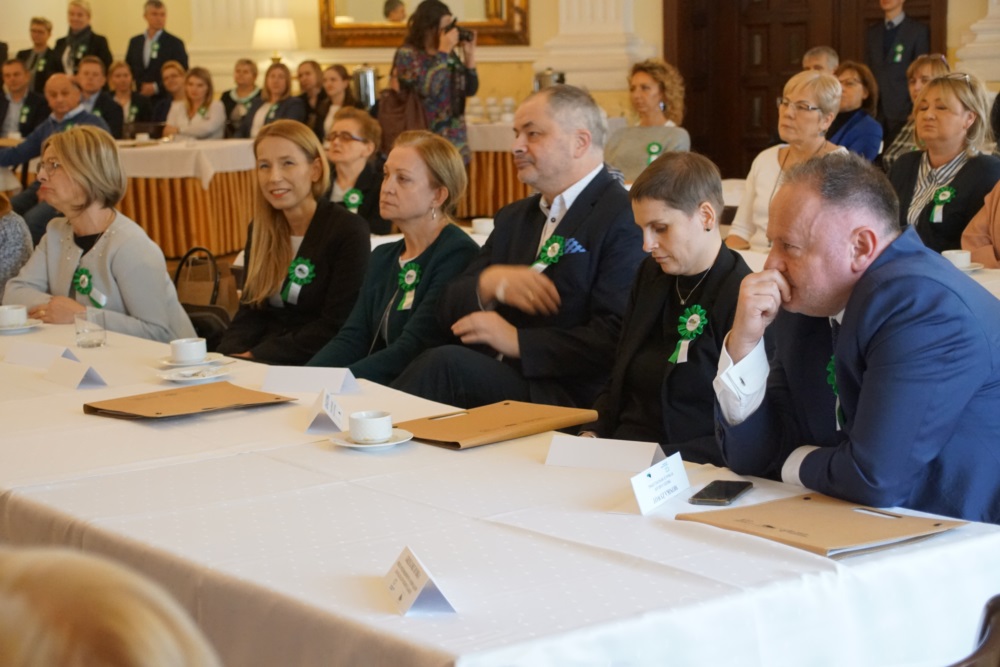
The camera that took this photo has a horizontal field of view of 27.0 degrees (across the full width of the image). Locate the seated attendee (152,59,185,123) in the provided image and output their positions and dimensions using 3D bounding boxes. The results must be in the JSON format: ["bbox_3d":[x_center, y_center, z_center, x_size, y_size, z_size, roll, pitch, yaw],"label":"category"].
[{"bbox_3d":[-2.345,-1.262,14.559,0.480,1.260,0.750,2,9,20],"label":"seated attendee"}]

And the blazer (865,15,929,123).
[{"bbox_3d":[2.759,-1.847,14.497,0.480,0.739,0.280,3,10,28],"label":"blazer"}]

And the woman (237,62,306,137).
[{"bbox_3d":[-1.566,-1.177,14.106,0.500,1.276,0.750,2,9,20],"label":"woman"}]

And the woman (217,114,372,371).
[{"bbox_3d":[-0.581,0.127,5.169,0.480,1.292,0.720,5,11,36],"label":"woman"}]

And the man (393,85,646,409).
[{"bbox_3d":[0.061,0.122,4.836,0.820,1.367,0.570,-9,11,-41],"label":"man"}]

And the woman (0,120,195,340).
[{"bbox_3d":[-1.232,0.053,5.948,0.520,1.260,0.800,7,12,44],"label":"woman"}]

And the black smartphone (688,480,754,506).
[{"bbox_3d":[0.374,0.268,3.507,0.068,0.008,0.144,2,10,22],"label":"black smartphone"}]

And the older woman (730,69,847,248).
[{"bbox_3d":[0.944,-0.185,6.966,0.500,1.310,0.800,7,12,44],"label":"older woman"}]

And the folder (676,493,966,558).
[{"bbox_3d":[0.491,0.287,3.186,0.272,0.015,0.330,-7,10,-35],"label":"folder"}]

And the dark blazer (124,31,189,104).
[{"bbox_3d":[-2.562,-1.893,15.659,0.520,0.760,0.300,2,9,20],"label":"dark blazer"}]

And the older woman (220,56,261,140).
[{"bbox_3d":[-1.820,-1.287,14.789,0.500,1.304,0.750,0,9,11],"label":"older woman"}]

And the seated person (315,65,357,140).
[{"bbox_3d":[-1.199,-1.256,14.468,0.480,1.220,0.750,4,11,33],"label":"seated person"}]

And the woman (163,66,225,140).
[{"bbox_3d":[-2.057,-1.155,14.077,0.520,1.266,0.750,-1,9,5],"label":"woman"}]

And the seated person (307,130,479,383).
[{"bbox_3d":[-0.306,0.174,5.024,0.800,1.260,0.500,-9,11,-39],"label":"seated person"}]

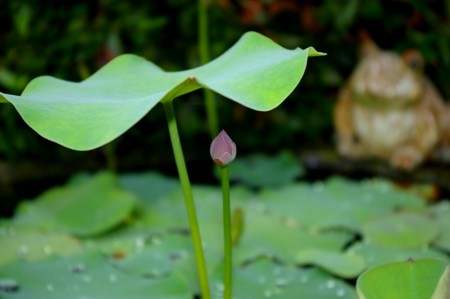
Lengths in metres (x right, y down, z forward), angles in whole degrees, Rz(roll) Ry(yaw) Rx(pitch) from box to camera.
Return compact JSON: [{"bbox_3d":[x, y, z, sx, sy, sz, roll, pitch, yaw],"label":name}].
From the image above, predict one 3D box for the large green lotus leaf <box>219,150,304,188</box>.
[{"bbox_3d":[0.081,0.044,2.270,0.191,0.050,0.191,0,17,0],"label":"large green lotus leaf"}]

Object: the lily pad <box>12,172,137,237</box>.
[{"bbox_3d":[-0.295,0.108,2.010,0.243,0.085,0.243,0,17,0],"label":"lily pad"}]

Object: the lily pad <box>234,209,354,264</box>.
[{"bbox_3d":[0.128,0.165,1.945,0.236,0.035,0.236,0,17,0],"label":"lily pad"}]

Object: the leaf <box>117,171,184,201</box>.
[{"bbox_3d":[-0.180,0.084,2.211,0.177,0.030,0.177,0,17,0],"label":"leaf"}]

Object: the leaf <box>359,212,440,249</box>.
[{"bbox_3d":[0.329,0.152,1.927,0.147,0.030,0.147,0,17,0],"label":"leaf"}]

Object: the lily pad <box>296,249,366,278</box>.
[{"bbox_3d":[0.188,0.201,1.806,0.123,0.030,0.112,0,17,0],"label":"lily pad"}]

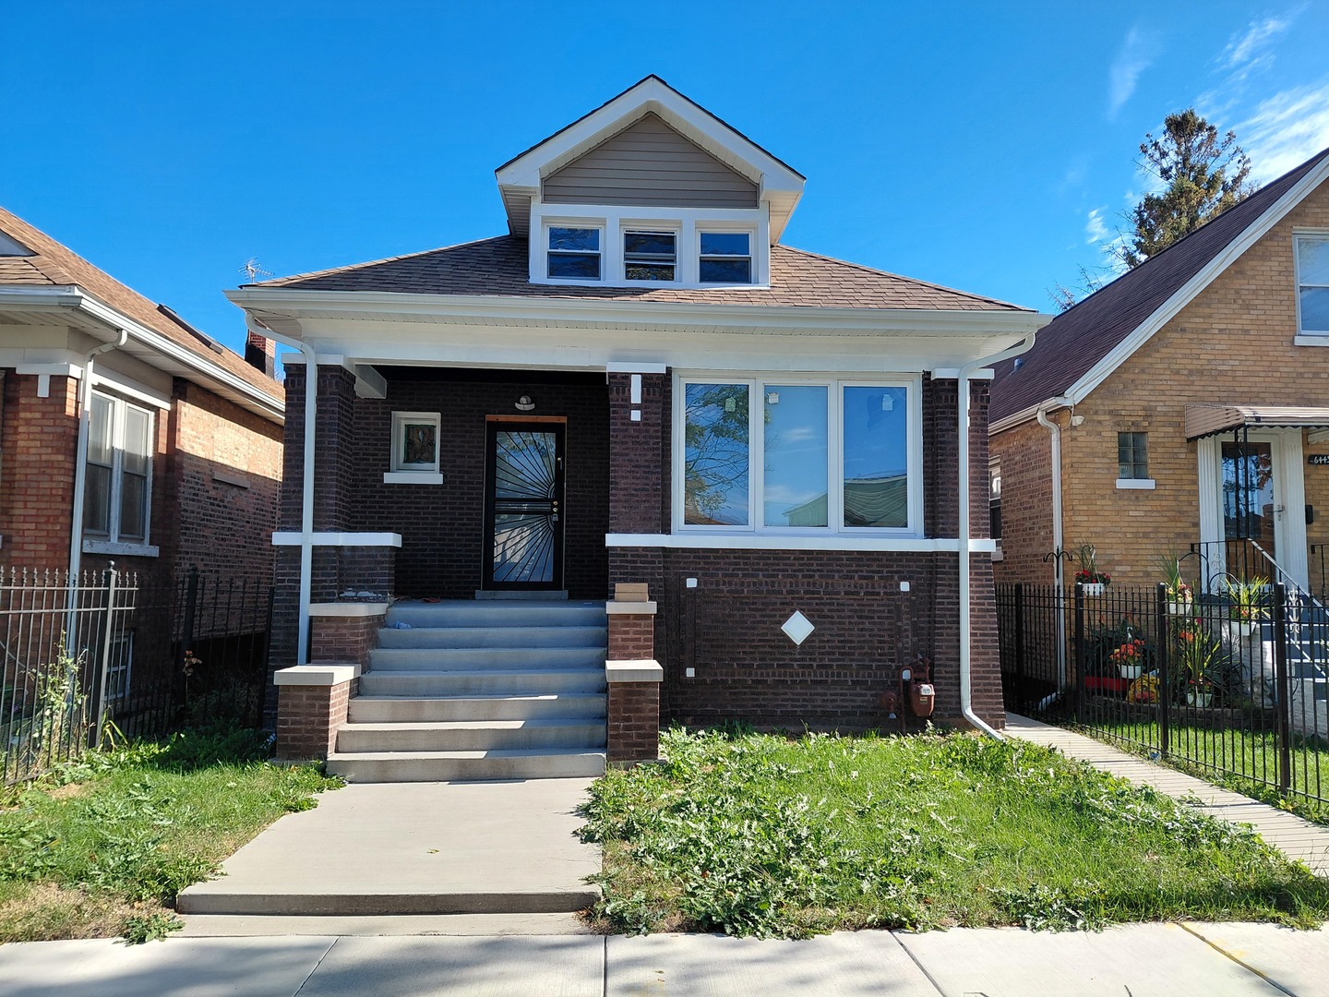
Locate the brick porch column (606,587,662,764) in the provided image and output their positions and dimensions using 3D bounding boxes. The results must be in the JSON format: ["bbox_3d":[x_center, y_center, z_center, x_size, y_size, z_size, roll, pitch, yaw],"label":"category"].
[{"bbox_3d":[-0.281,1.492,8.462,0.441,1.257,1.917,1,-4,-4],"label":"brick porch column"}]

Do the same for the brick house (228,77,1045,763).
[{"bbox_3d":[-0.510,-0.655,15.056,8.032,6.571,12.500,1,-4,-4],"label":"brick house"}]

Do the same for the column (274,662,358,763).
[{"bbox_3d":[-2.778,1.700,7.761,0.443,0.709,0.873,1,-4,-4],"label":"column"}]

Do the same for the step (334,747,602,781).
[{"bbox_3d":[-1.509,2.070,7.518,2.130,0.168,0.322,1,-4,-4],"label":"step"}]

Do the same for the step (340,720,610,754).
[{"bbox_3d":[-1.529,1.920,7.851,2.130,0.175,0.326,1,-4,-4],"label":"step"}]

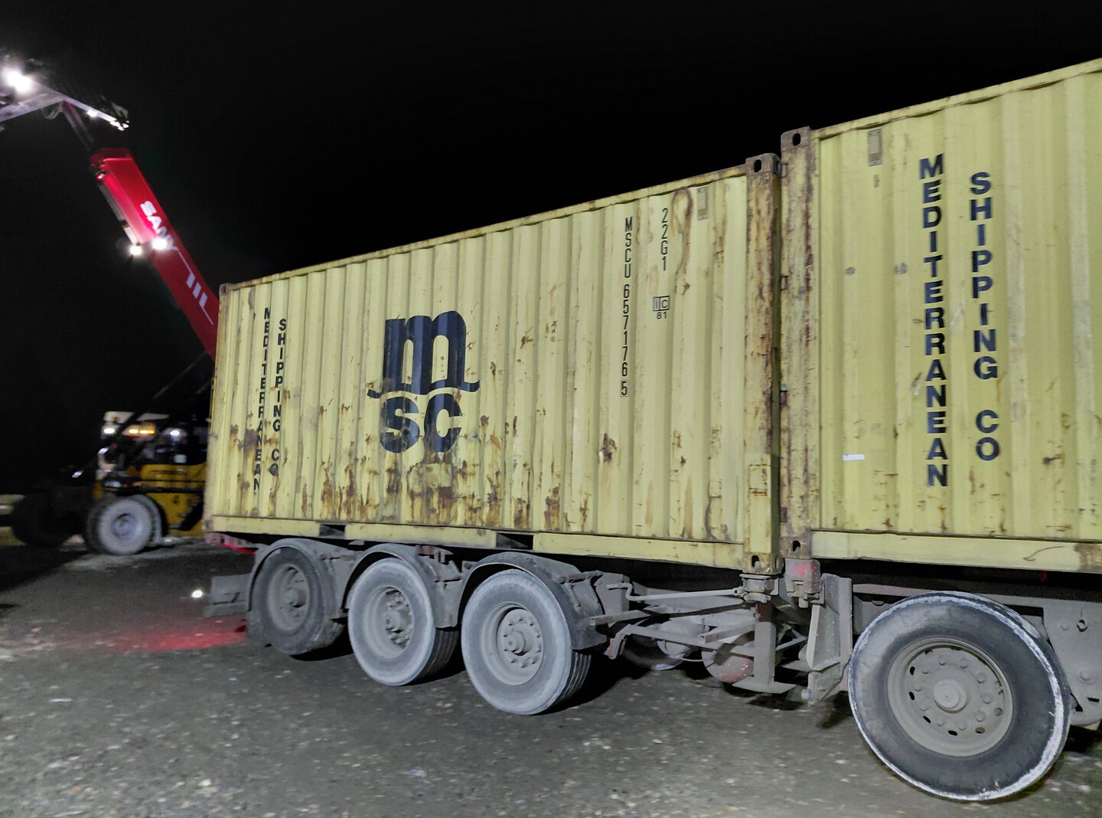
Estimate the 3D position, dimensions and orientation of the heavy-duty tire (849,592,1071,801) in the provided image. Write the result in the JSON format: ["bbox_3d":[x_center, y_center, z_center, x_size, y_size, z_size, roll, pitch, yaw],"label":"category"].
[{"bbox_3d":[2.134,1.494,4.221,1.025,1.025,0.320,-3,-8,36],"label":"heavy-duty tire"}]

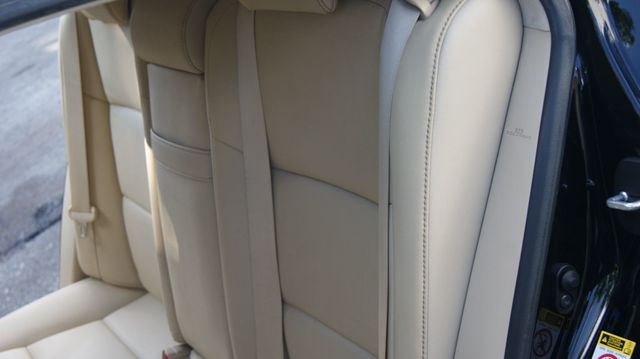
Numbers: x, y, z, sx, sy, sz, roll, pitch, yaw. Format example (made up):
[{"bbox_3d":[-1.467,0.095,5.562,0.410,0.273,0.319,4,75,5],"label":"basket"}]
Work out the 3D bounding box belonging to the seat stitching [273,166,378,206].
[{"bbox_3d":[0.003,0.007,1.090,0.025,0.022,0.240,-21,22,-27],"label":"seat stitching"}]

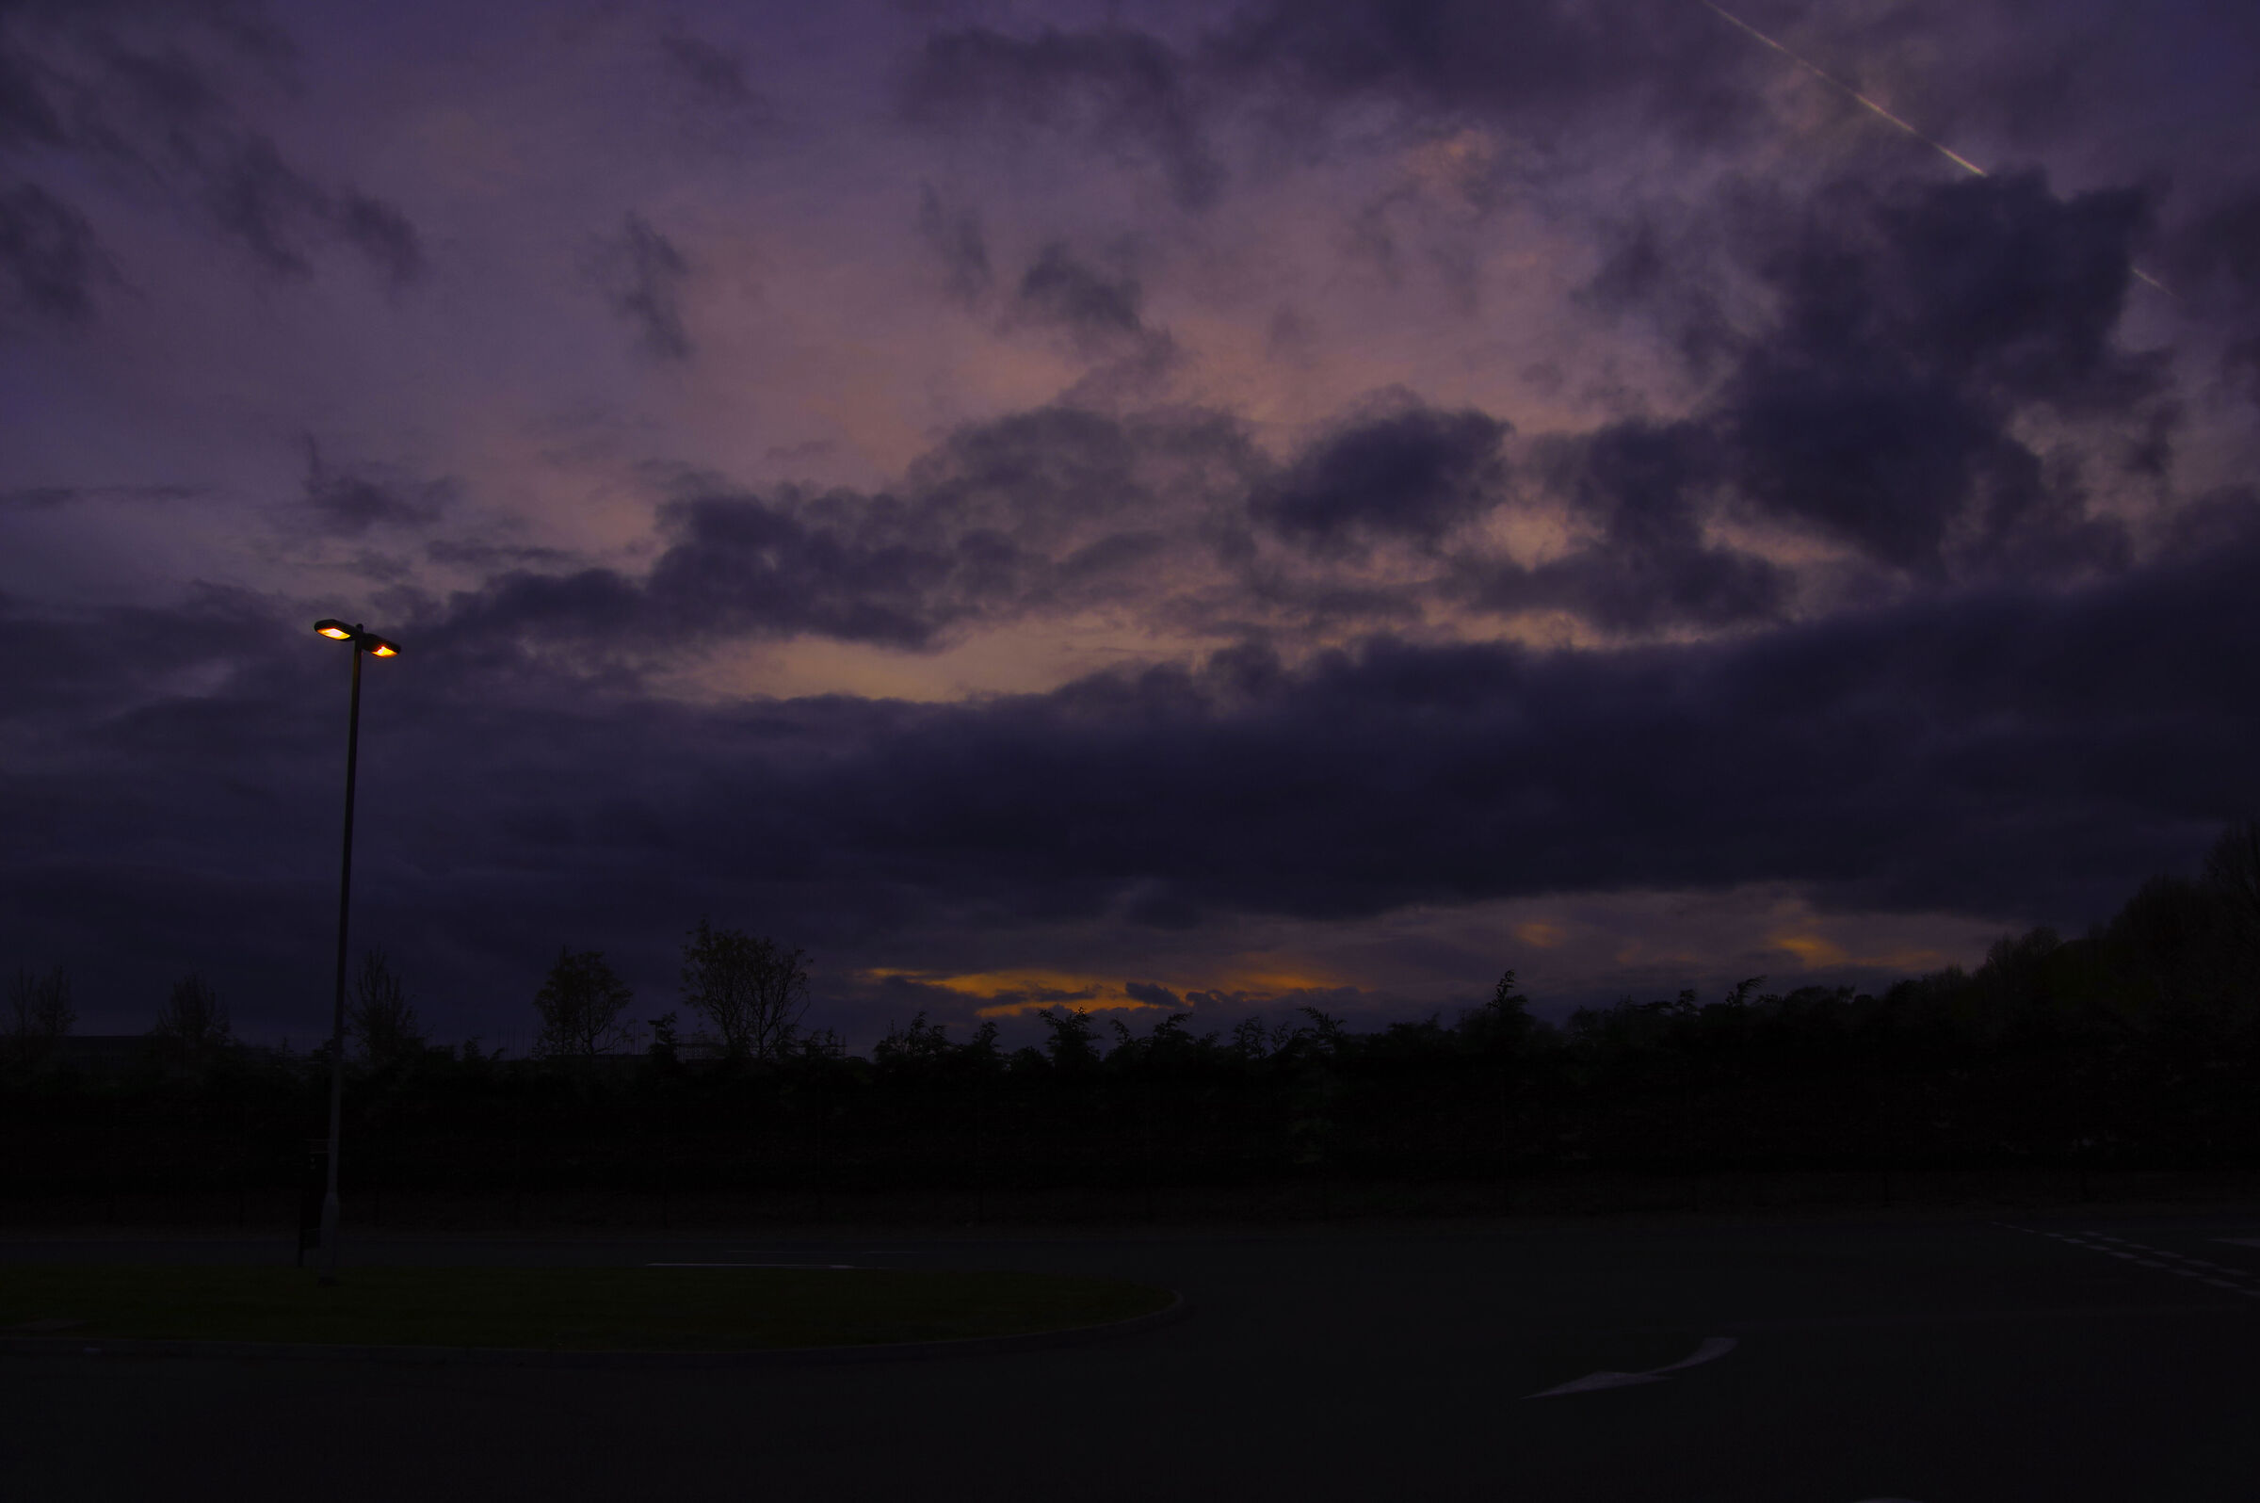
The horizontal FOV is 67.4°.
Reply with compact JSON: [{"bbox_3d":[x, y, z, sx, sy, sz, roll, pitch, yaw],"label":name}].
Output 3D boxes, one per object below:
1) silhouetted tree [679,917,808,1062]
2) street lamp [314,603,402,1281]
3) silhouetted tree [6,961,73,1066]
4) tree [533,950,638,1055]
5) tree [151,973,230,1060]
[{"bbox_3d":[-9.057,7.040,39.434,2.727,6.354,2.727,1,-11,-13],"label":"silhouetted tree"},{"bbox_3d":[-9.689,2.342,21.022,0.350,8.150,1.300,-7,-12,24],"label":"street lamp"},{"bbox_3d":[-28.831,8.676,44.318,1.593,6.140,1.593,6,-13,-32],"label":"silhouetted tree"},{"bbox_3d":[-13.426,7.760,41.355,2.309,5.931,2.309,2,-12,-18],"label":"tree"},{"bbox_3d":[-24.523,8.624,43.794,1.863,5.800,1.863,5,-13,-28],"label":"tree"}]

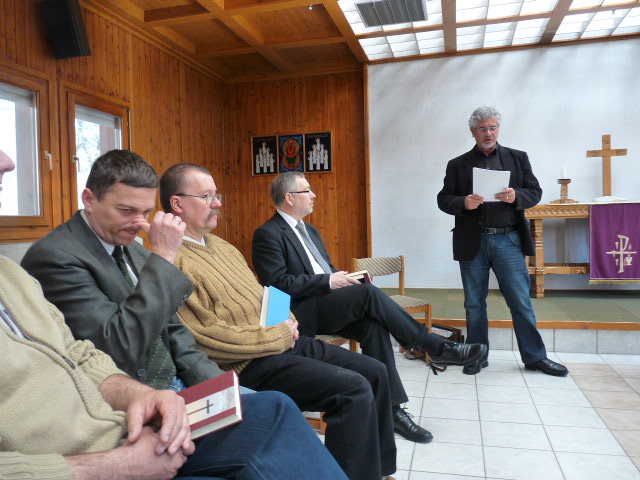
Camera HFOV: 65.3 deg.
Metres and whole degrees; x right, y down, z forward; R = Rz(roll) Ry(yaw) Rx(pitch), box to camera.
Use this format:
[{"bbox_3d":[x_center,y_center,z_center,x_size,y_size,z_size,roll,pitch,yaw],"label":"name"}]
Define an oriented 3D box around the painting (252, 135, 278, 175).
[{"bbox_3d":[-0.697,-1.083,6.434,0.341,0.492,0.030,-1,2,16],"label":"painting"}]

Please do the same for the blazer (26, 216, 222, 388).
[{"bbox_3d":[-0.540,0.213,1.400,0.480,0.600,0.550,-1,2,20],"label":"blazer"}]

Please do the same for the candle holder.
[{"bbox_3d":[2.501,-0.494,5.124,0.265,0.263,0.252,-1,2,16],"label":"candle holder"}]

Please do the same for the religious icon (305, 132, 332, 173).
[{"bbox_3d":[-0.013,-1.090,6.244,0.358,0.489,0.030,-1,2,16],"label":"religious icon"}]

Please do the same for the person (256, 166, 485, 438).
[{"bbox_3d":[0.195,0.302,2.450,1.080,1.300,0.580,-1,2,32],"label":"person"}]

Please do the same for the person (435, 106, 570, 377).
[{"bbox_3d":[1.226,0.004,3.316,0.830,1.786,0.480,-1,2,18],"label":"person"}]

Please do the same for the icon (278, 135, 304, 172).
[{"bbox_3d":[-0.359,-1.091,6.340,0.342,0.479,0.030,-1,2,16],"label":"icon"}]

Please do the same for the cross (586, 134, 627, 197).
[{"bbox_3d":[2.933,-0.739,5.099,0.372,0.670,0.060,-1,2,16],"label":"cross"}]

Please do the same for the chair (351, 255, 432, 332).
[{"bbox_3d":[0.516,0.520,3.737,0.450,0.770,0.530,-2,2,-12],"label":"chair"}]

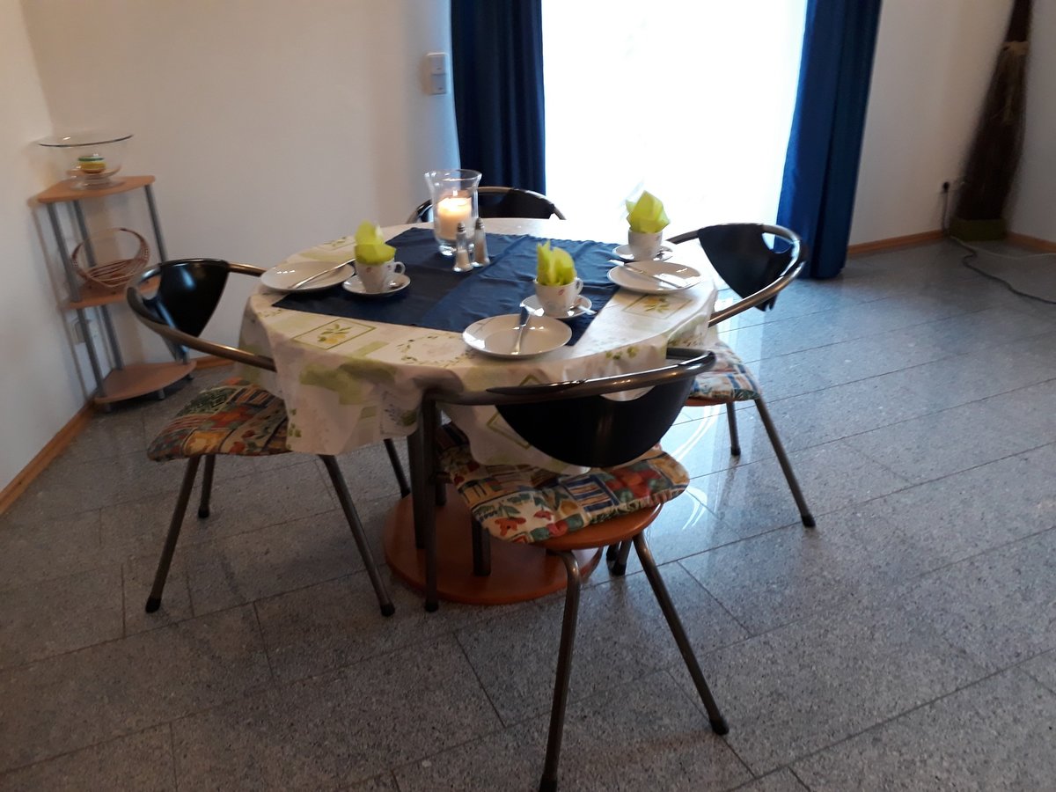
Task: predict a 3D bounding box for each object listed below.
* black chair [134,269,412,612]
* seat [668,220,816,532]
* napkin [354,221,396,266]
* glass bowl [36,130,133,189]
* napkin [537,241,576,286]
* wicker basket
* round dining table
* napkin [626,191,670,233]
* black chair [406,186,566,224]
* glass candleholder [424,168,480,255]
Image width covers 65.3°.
[{"bbox_3d":[-0.638,0.060,2.009,0.590,0.790,0.530,-2,26,-3],"label":"black chair"},{"bbox_3d":[0.425,-0.038,2.146,0.585,0.780,0.540,-8,27,-14],"label":"seat"},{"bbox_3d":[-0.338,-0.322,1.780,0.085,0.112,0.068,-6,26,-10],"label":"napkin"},{"bbox_3d":[-1.449,-0.773,2.724,0.290,0.145,0.290,-14,29,-24],"label":"glass bowl"},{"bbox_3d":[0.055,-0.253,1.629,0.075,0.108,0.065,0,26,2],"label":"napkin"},{"bbox_3d":[-1.444,-0.474,2.854,0.250,0.200,0.180,-12,29,-21],"label":"wicker basket"},{"bbox_3d":[-0.090,0.039,2.067,1.090,0.728,1.090,-1,26,0],"label":"round dining table"},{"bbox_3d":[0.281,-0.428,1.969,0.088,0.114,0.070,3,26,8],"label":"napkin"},{"bbox_3d":[-0.116,-0.195,2.502,0.530,0.790,0.590,-3,27,-4],"label":"black chair"},{"bbox_3d":[-0.184,-0.459,2.071,0.141,0.193,0.141,-1,26,0],"label":"glass candleholder"}]

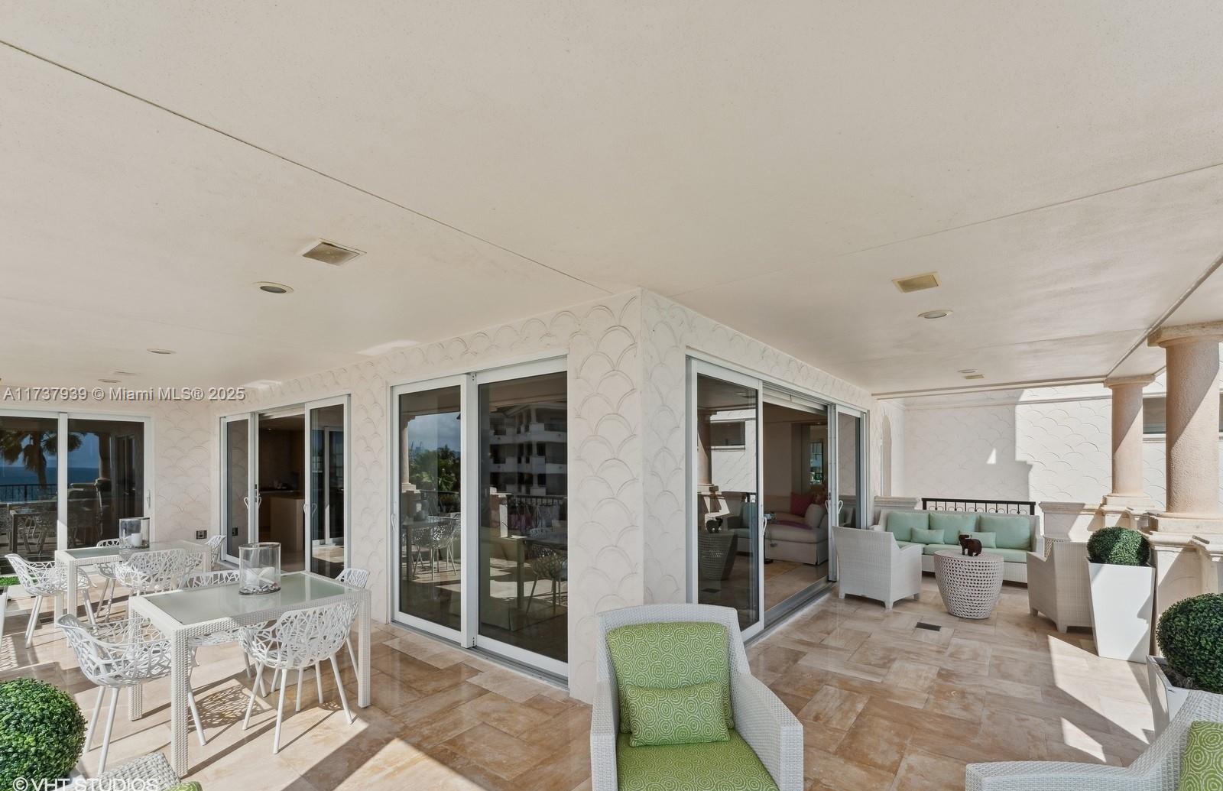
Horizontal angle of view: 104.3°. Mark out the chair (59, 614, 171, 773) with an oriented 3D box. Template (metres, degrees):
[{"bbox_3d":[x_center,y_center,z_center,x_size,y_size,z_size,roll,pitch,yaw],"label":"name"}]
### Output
[{"bbox_3d":[-2.636,1.562,2.626,0.570,0.810,0.560,-3,-5,38],"label":"chair"}]

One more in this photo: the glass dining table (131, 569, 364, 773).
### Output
[{"bbox_3d":[-2.257,1.643,3.001,0.940,0.755,0.940,-3,-5,38],"label":"glass dining table"}]

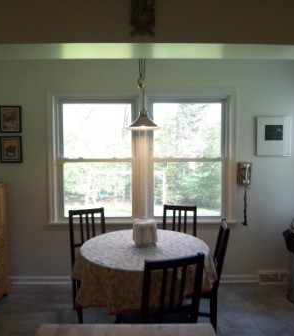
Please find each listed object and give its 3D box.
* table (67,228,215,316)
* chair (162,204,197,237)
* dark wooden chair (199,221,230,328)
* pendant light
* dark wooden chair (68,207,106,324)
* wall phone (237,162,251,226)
[{"bbox_3d":[-0.012,0.998,2.392,1.070,0.756,1.070,0,3,0],"label":"table"},{"bbox_3d":[0.302,0.865,2.893,0.413,0.906,0.493,1,4,12],"label":"chair"},{"bbox_3d":[0.383,0.898,2.391,0.493,0.906,0.413,0,4,6],"label":"dark wooden chair"},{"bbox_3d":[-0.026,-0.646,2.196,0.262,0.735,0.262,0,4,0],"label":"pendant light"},{"bbox_3d":[-0.483,0.878,2.732,0.413,0.906,0.493,-2,4,-25],"label":"dark wooden chair"},{"bbox_3d":[1.047,0.292,3.204,0.141,0.695,0.101,0,4,0],"label":"wall phone"}]

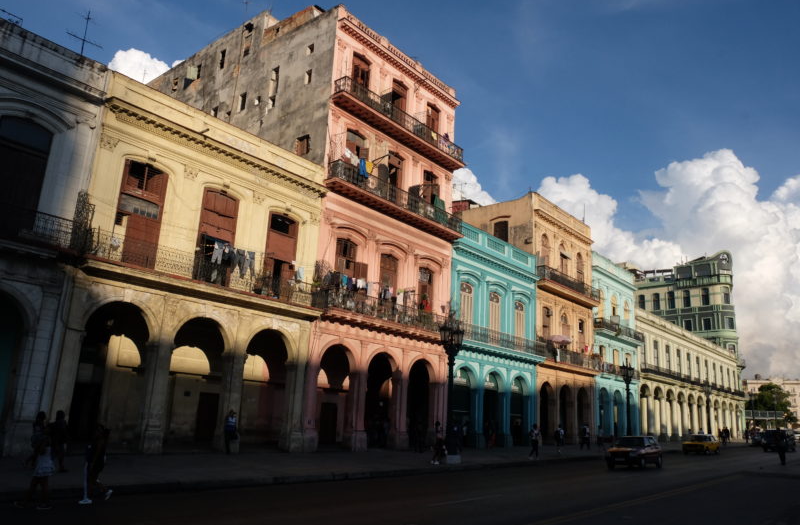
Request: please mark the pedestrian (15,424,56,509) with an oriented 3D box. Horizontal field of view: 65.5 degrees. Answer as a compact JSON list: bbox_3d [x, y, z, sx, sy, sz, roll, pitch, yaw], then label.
[{"bbox_3d":[-6.631,3.618,11.439,0.620,1.650,0.520,16,-19,-42],"label":"pedestrian"}]

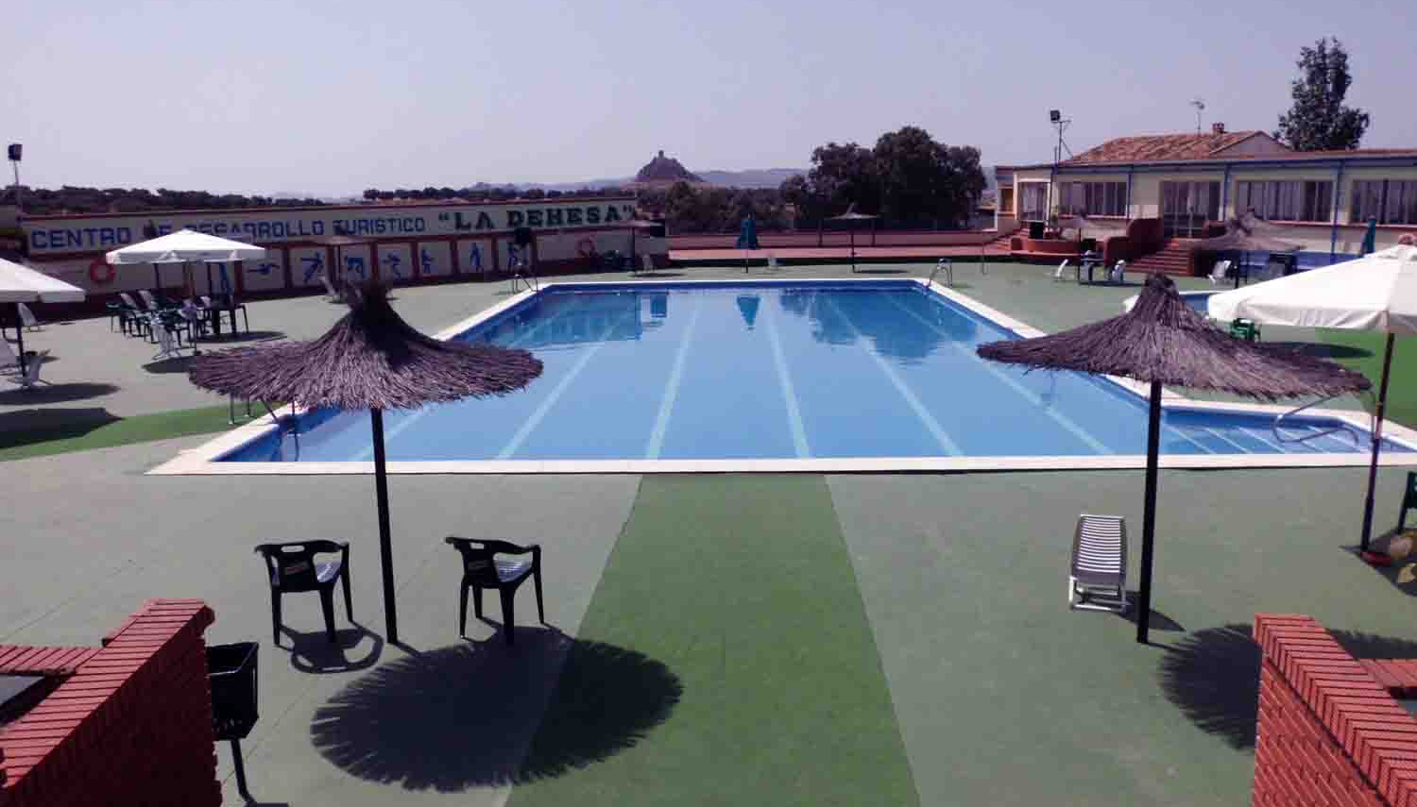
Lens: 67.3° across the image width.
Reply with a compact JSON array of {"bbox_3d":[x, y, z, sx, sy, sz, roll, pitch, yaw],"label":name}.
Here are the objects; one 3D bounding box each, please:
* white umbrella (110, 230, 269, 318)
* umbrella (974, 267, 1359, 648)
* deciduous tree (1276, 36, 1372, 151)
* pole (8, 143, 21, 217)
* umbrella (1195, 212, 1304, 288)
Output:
[{"bbox_3d":[-10.562,-2.290,21.713,3.250,2.550,3.250,-1,11,2],"label":"white umbrella"},{"bbox_3d":[3.071,0.410,7.123,2.500,2.550,2.420,-1,11,2],"label":"umbrella"},{"bbox_3d":[31.942,-13.726,55.579,5.100,10.390,5.100,-1,11,2],"label":"deciduous tree"},{"bbox_3d":[-17.879,-4.464,27.940,0.400,4.600,0.400,3,12,19],"label":"pole"},{"bbox_3d":[10.601,-2.476,21.047,2.300,2.520,2.300,-1,11,2],"label":"umbrella"}]

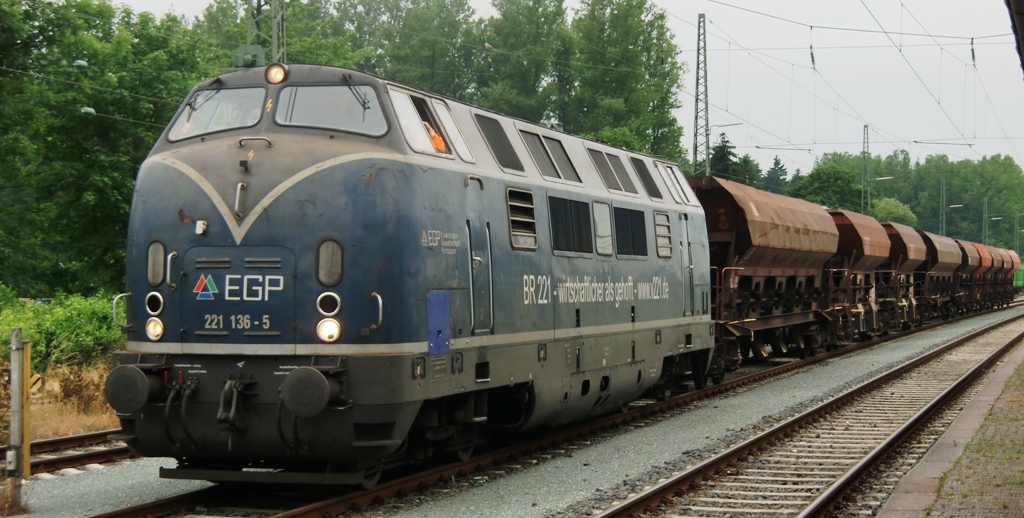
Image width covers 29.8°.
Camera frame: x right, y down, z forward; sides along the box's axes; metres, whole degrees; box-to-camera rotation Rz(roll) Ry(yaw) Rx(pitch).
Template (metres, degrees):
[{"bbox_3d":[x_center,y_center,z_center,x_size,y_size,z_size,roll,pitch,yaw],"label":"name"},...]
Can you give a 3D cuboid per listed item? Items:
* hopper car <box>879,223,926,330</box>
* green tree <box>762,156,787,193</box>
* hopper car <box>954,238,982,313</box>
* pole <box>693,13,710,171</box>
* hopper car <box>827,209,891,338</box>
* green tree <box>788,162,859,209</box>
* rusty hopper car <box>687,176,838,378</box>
[{"bbox_3d":[13.598,0.726,71.834,3.050,4.100,13.300,0,0,17],"label":"hopper car"},{"bbox_3d":[27.421,-3.423,199.943,4.200,14.686,4.200,0,0,16],"label":"green tree"},{"bbox_3d":[22.770,1.000,101.078,3.050,4.100,9.700,0,0,18],"label":"hopper car"},{"bbox_3d":[11.728,-5.991,118.929,1.250,18.406,1.250,0,0,16],"label":"pole"},{"bbox_3d":[9.691,0.607,59.113,3.050,4.100,13.300,0,0,17],"label":"hopper car"},{"bbox_3d":[30.745,-2.788,189.949,8.000,13.298,8.000,0,0,16],"label":"green tree"},{"bbox_3d":[5.051,0.464,43.772,3.050,4.100,18.700,0,0,17],"label":"rusty hopper car"}]

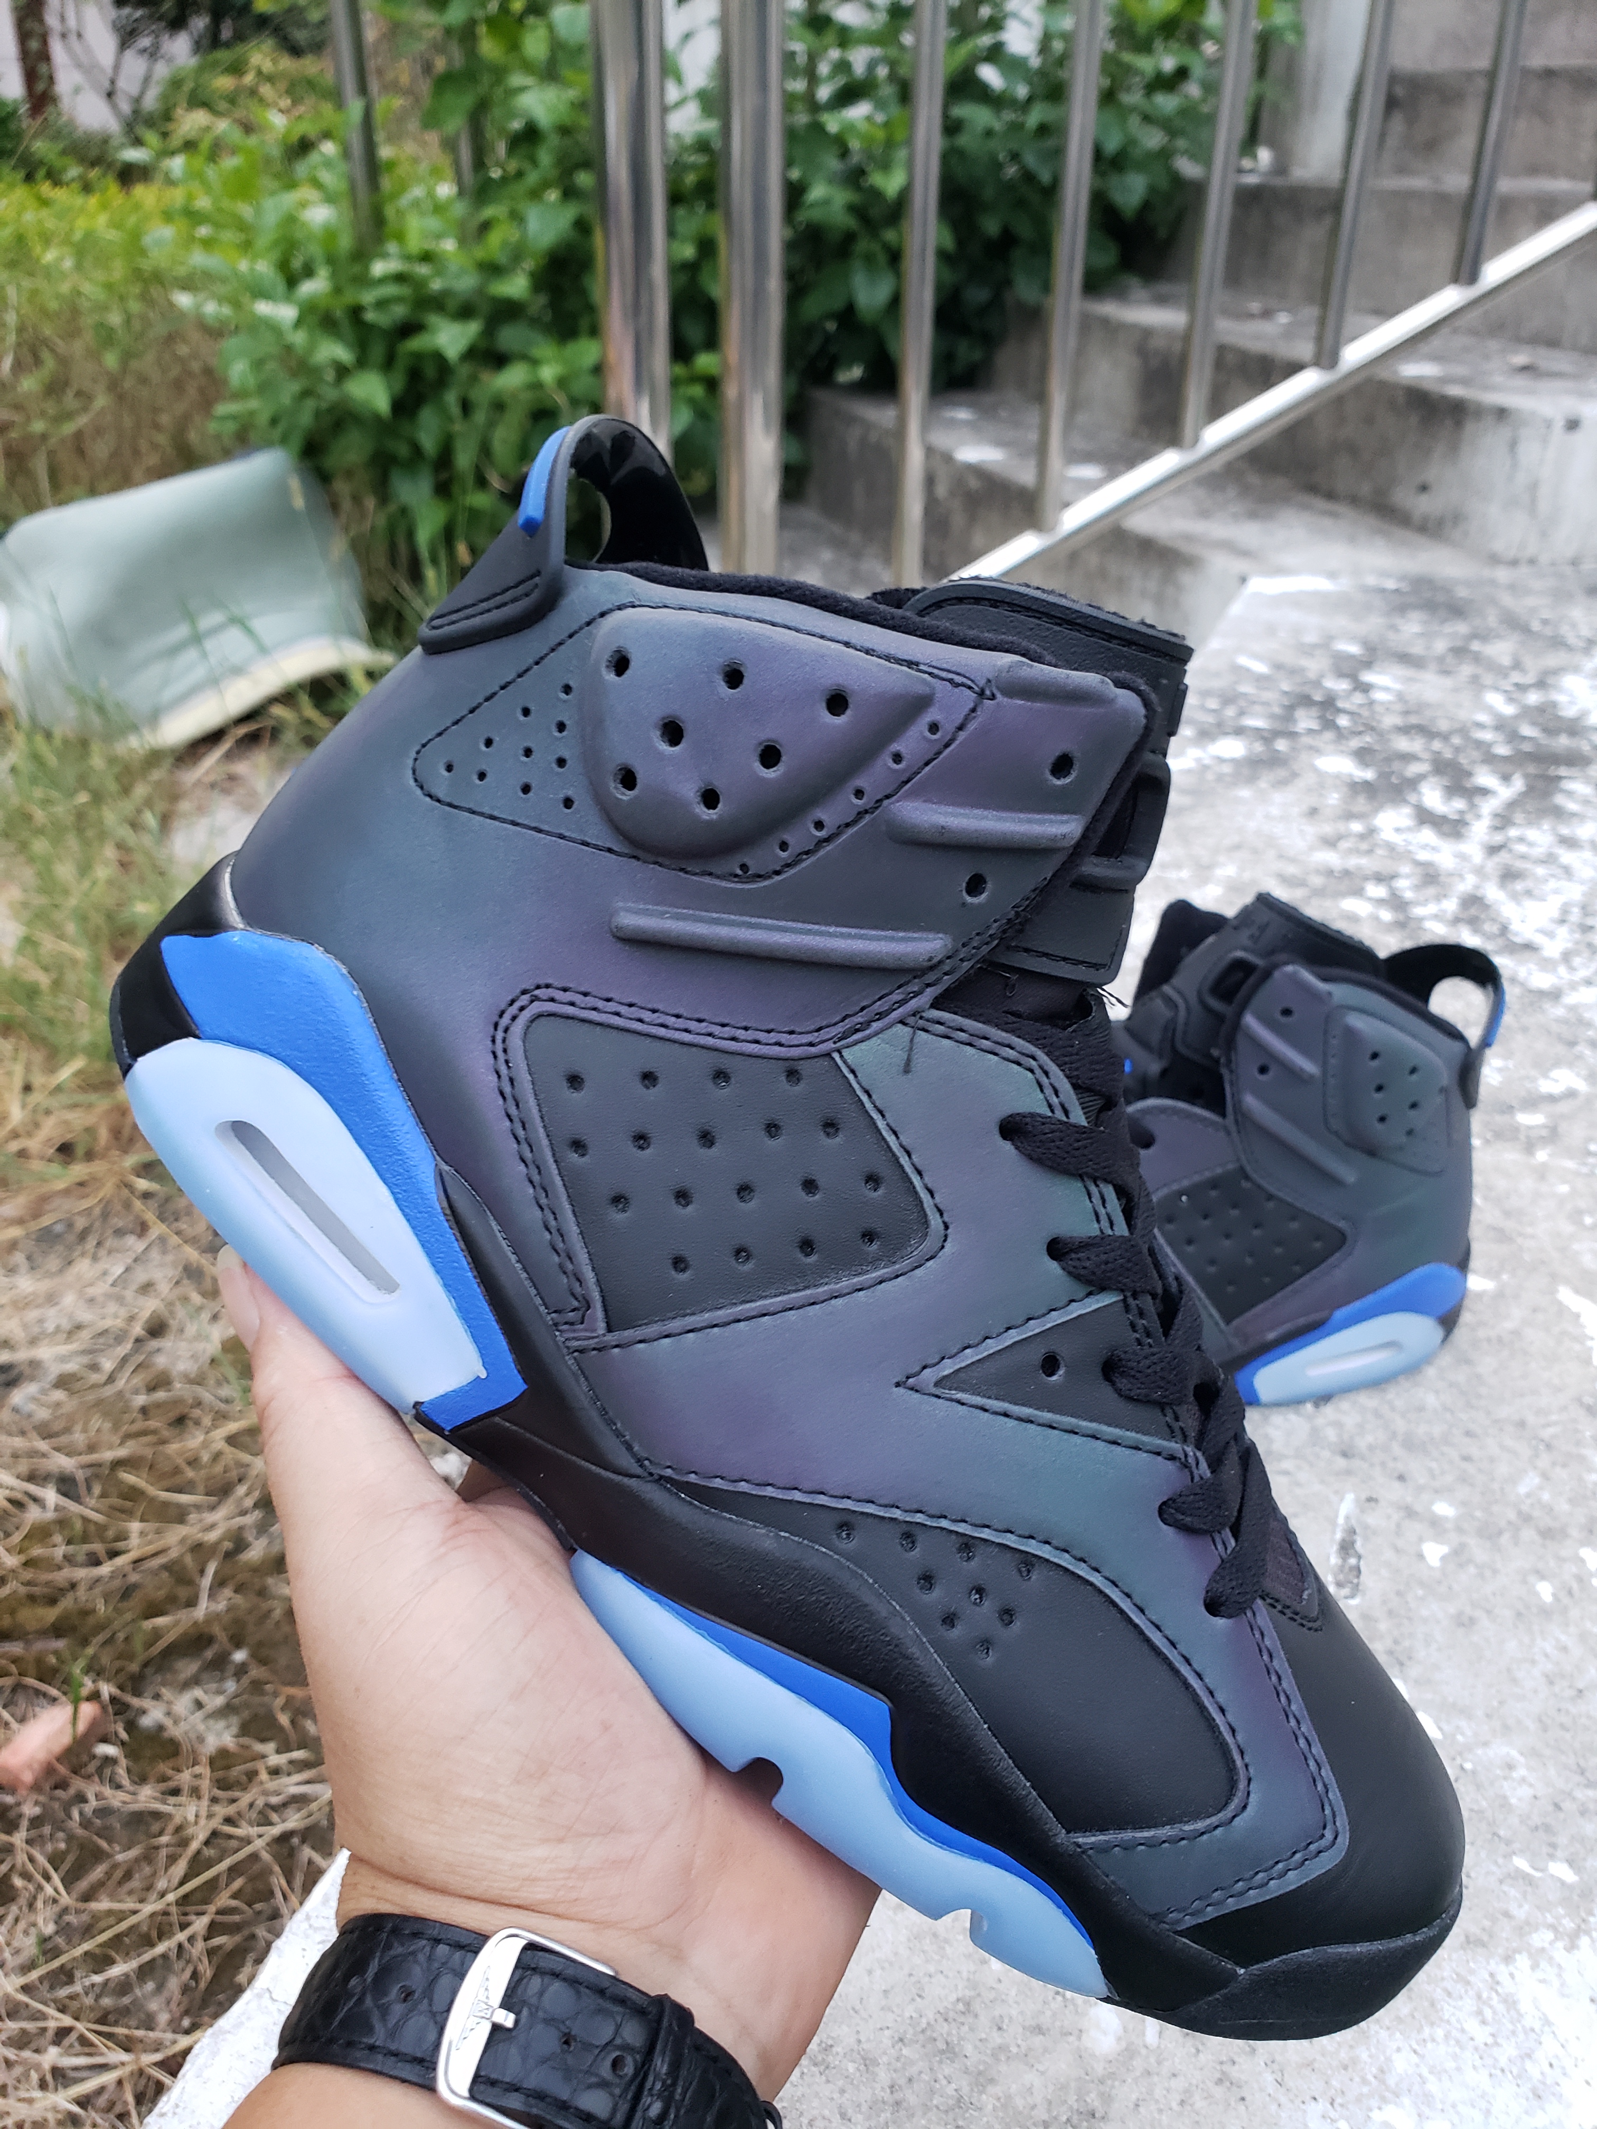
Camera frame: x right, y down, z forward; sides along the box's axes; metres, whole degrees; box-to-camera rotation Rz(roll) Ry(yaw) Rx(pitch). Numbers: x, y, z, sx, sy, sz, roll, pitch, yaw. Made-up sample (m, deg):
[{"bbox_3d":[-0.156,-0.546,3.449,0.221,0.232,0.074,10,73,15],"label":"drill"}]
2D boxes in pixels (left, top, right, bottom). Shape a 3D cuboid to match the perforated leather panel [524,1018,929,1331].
[{"bbox_3d":[-0.011,0.016,0.252,0.061,0.051,0.012,-2,12,-1],"label":"perforated leather panel"}]

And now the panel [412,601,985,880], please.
[{"bbox_3d":[-0.015,-0.046,0.232,0.082,0.037,0.018,7,12,2],"label":"panel"}]

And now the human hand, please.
[{"bbox_3d":[-0.044,0.093,0.251,0.107,0.104,0.143,4,59,-16],"label":"human hand"}]

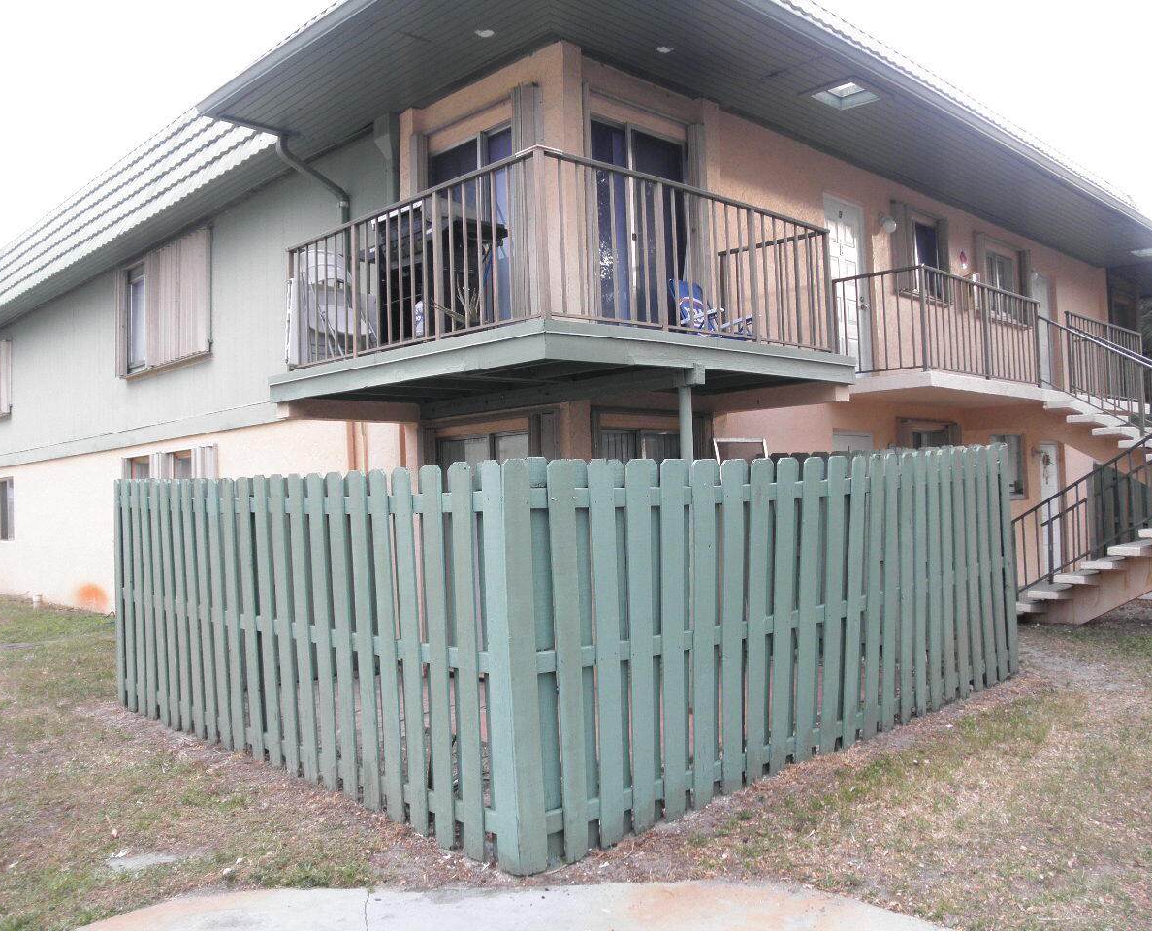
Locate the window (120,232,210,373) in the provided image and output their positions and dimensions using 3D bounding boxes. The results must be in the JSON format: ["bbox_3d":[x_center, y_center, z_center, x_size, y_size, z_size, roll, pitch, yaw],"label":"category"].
[{"bbox_3d":[-5.391,-2.145,13.180,2.550,1.550,0.160,-3,-1,44],"label":"window"}]

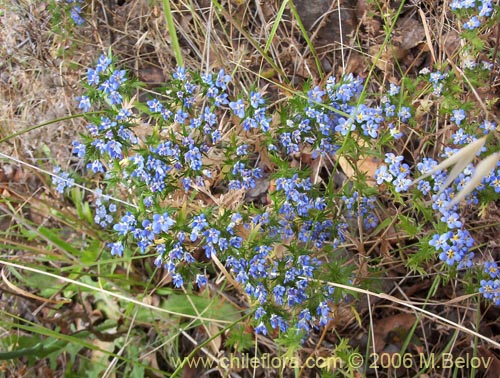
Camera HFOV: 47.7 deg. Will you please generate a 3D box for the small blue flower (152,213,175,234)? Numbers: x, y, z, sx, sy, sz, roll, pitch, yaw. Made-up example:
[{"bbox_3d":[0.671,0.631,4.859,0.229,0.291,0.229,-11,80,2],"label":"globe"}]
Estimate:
[{"bbox_3d":[-0.060,0.024,0.395,0.015,0.009,0.015,0,66,-6],"label":"small blue flower"}]

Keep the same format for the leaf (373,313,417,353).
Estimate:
[{"bbox_3d":[0.120,0.119,0.470,0.040,0.010,0.036,0,52,0],"label":"leaf"}]

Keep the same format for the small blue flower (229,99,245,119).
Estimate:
[{"bbox_3d":[-0.011,-0.064,0.450,0.013,0.009,0.015,0,75,6],"label":"small blue flower"}]

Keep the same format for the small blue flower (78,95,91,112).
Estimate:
[{"bbox_3d":[-0.136,-0.070,0.465,0.012,0.009,0.014,0,75,6],"label":"small blue flower"}]

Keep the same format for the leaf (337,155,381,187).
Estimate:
[{"bbox_3d":[0.098,-0.017,0.510,0.044,0.010,0.034,0,52,0],"label":"leaf"}]

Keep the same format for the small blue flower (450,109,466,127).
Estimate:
[{"bbox_3d":[0.166,-0.057,0.450,0.013,0.008,0.015,0,73,0],"label":"small blue flower"}]

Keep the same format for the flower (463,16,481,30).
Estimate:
[{"bbox_3d":[0.194,-0.145,0.495,0.015,0.008,0.013,0,53,0],"label":"flower"}]

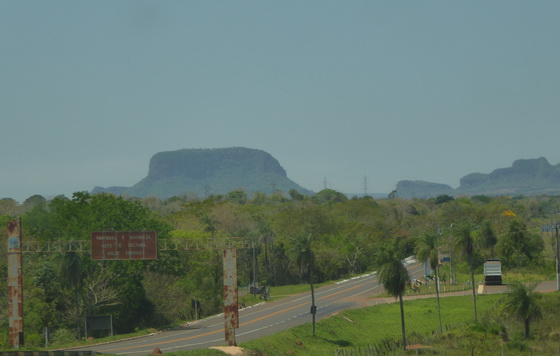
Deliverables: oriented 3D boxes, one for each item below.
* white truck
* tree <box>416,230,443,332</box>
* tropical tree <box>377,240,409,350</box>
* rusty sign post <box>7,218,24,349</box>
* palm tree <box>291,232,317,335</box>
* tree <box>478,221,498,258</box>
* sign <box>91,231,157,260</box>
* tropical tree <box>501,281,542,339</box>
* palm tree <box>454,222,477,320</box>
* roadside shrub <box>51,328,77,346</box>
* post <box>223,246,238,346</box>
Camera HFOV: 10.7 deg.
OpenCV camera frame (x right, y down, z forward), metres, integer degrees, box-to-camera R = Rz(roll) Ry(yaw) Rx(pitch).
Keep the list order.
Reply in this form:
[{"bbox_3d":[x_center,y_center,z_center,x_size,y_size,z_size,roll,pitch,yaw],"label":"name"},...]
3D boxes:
[{"bbox_3d":[31.674,13.960,444.000,2.550,3.750,8.000,-1,0,4],"label":"white truck"},{"bbox_3d":[14.436,10.019,289.000,2.500,9.900,2.400,-1,0,-1],"label":"tree"},{"bbox_3d":[9.698,10.043,258.000,2.700,9.650,2.600,-1,0,-1],"label":"tropical tree"},{"bbox_3d":[-23.597,9.434,267.000,1.250,11.600,0.600,-1,0,-1],"label":"rusty sign post"},{"bbox_3d":[2.261,10.152,288.000,2.500,9.800,2.400,-1,0,-1],"label":"palm tree"},{"bbox_3d":[32.783,11.464,470.000,3.050,9.600,3.000,-1,0,-1],"label":"tree"},{"bbox_3d":[-13.917,6.044,267.000,5.800,2.500,0.200,-1,0,-1],"label":"sign"},{"bbox_3d":[22.191,12.083,275.000,3.850,5.300,3.700,-1,0,-1],"label":"tropical tree"},{"bbox_3d":[19.256,9.679,309.000,2.500,10.500,2.500,-1,0,-1],"label":"palm tree"},{"bbox_3d":[-19.821,14.603,274.000,2.400,1.650,2.100,-1,0,-1],"label":"roadside shrub"},{"bbox_3d":[-4.394,10.616,267.000,1.170,8.800,0.600,-1,0,-1],"label":"post"}]

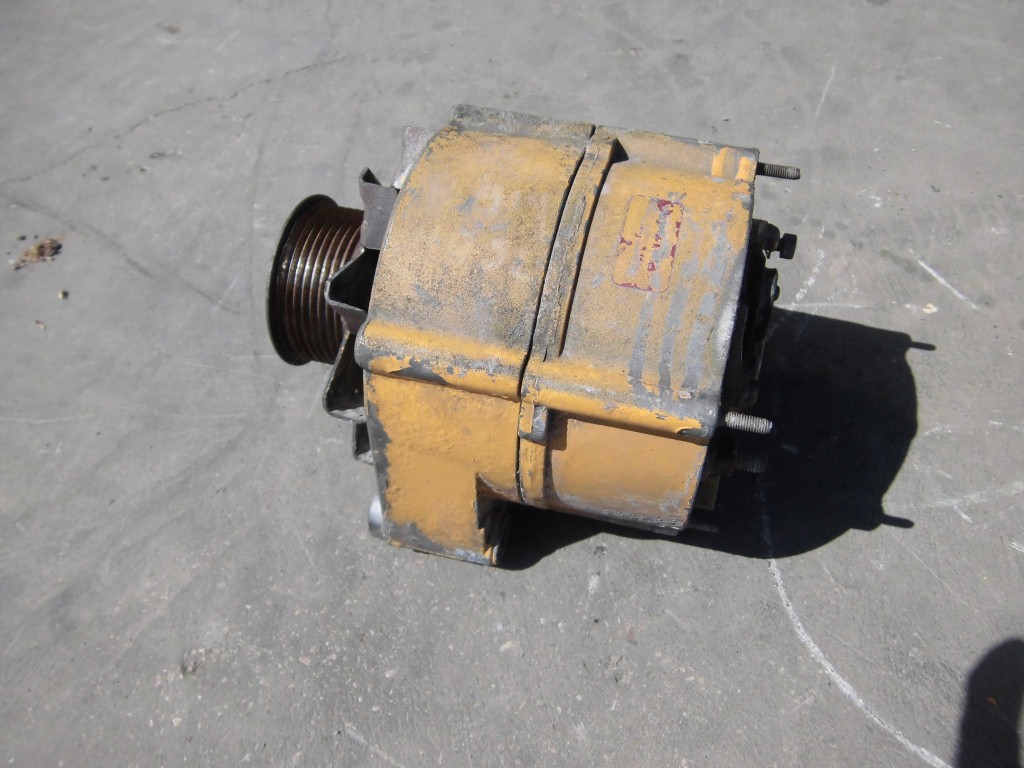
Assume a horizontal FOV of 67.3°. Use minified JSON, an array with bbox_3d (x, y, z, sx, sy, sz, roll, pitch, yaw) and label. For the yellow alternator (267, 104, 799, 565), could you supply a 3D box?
[{"bbox_3d":[0.004,-0.024,0.312,0.190,0.148,0.156,11,50,12],"label":"yellow alternator"}]

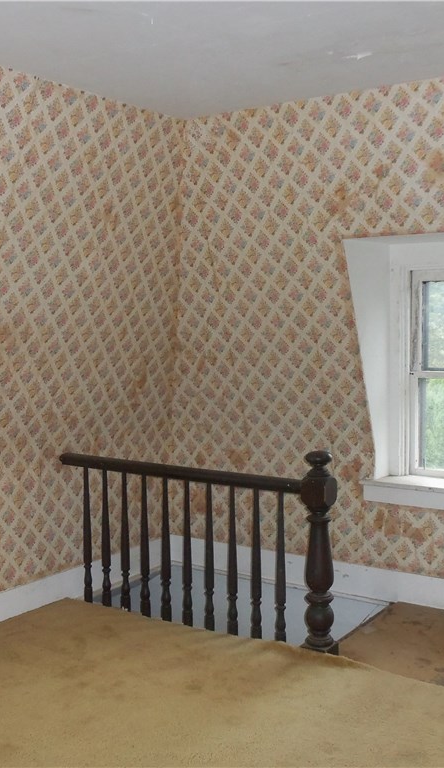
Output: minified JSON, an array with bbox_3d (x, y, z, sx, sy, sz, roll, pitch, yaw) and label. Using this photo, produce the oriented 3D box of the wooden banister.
[{"bbox_3d":[-0.182,0.727,4.016,1.639,0.882,0.132,2,5,34],"label":"wooden banister"}]

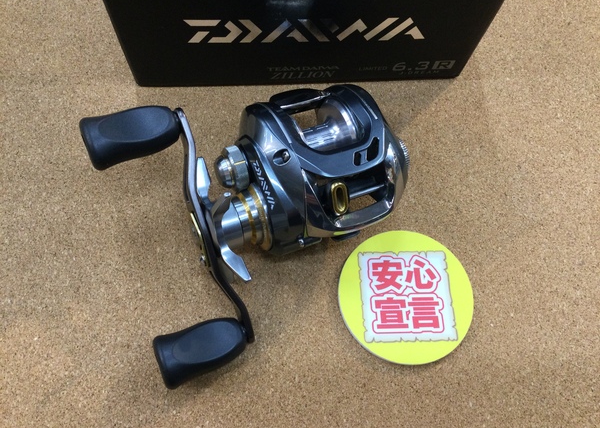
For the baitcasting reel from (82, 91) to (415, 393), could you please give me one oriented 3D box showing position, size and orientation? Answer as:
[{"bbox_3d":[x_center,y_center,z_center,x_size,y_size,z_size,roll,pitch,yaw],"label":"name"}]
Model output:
[{"bbox_3d":[-0.011,-0.002,0.220,0.128,0.049,0.108,-16,71,-11],"label":"baitcasting reel"}]

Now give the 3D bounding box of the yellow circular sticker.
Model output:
[{"bbox_3d":[0.046,0.035,0.235,0.060,0.002,0.060,2,68,-4],"label":"yellow circular sticker"}]

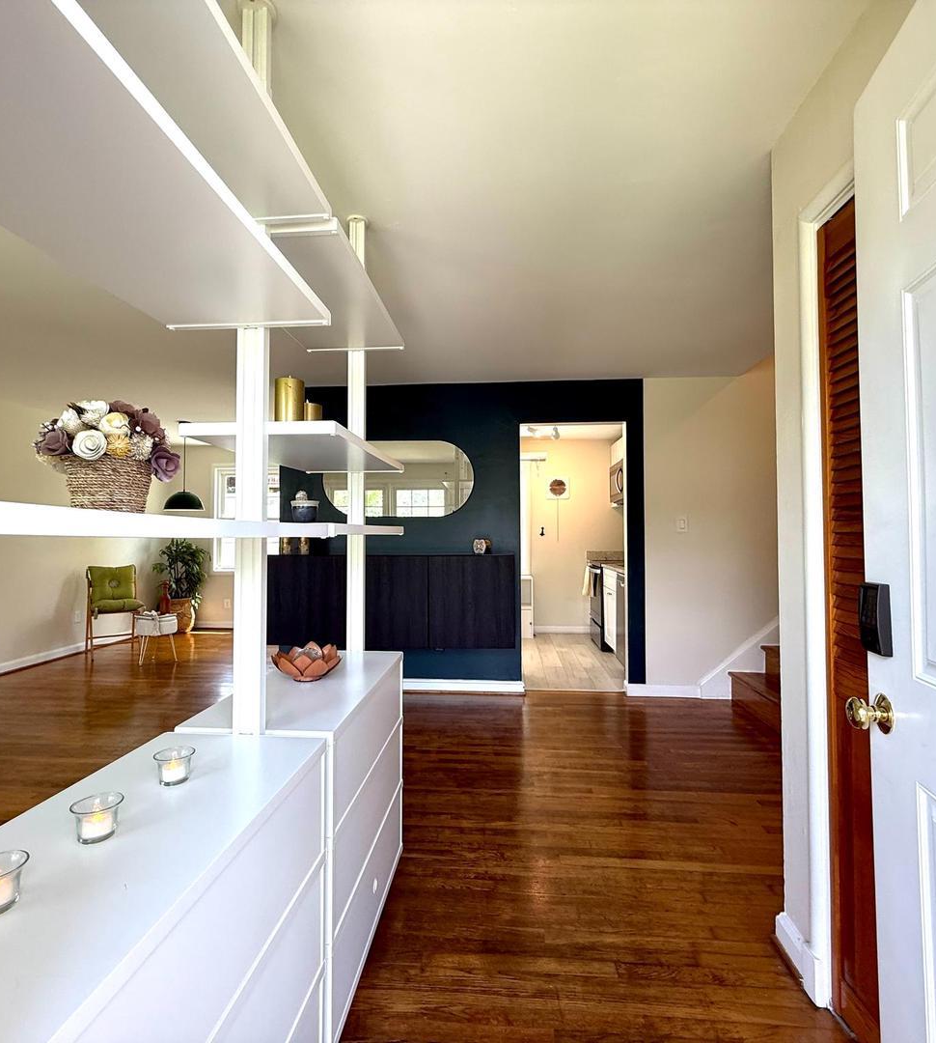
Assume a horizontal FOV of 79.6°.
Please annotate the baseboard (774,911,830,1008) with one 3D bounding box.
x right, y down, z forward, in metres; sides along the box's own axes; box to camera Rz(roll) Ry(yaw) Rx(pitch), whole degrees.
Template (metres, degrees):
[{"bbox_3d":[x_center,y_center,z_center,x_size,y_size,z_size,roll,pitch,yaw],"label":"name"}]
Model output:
[{"bbox_3d":[0.936,1.217,1.586,0.030,0.097,0.240,0,-1,5],"label":"baseboard"}]

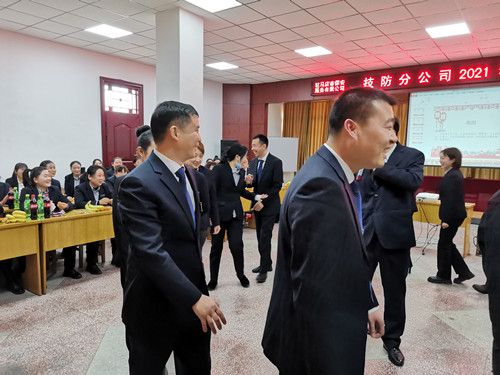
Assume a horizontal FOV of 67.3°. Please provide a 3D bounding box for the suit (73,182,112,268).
[{"bbox_3d":[-2.003,0.442,4.681,0.600,1.050,0.490,6,7,42],"label":"suit"}]

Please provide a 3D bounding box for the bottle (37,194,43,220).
[{"bbox_3d":[-2.175,0.209,3.892,0.068,0.245,0.068,5,7,36],"label":"bottle"}]

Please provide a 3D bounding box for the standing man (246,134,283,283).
[{"bbox_3d":[0.170,0.219,4.516,0.500,1.700,0.400,4,6,30],"label":"standing man"}]

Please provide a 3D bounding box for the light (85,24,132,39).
[{"bbox_3d":[-2.428,-2.708,6.499,0.600,0.050,0.600,5,7,36],"label":"light"}]

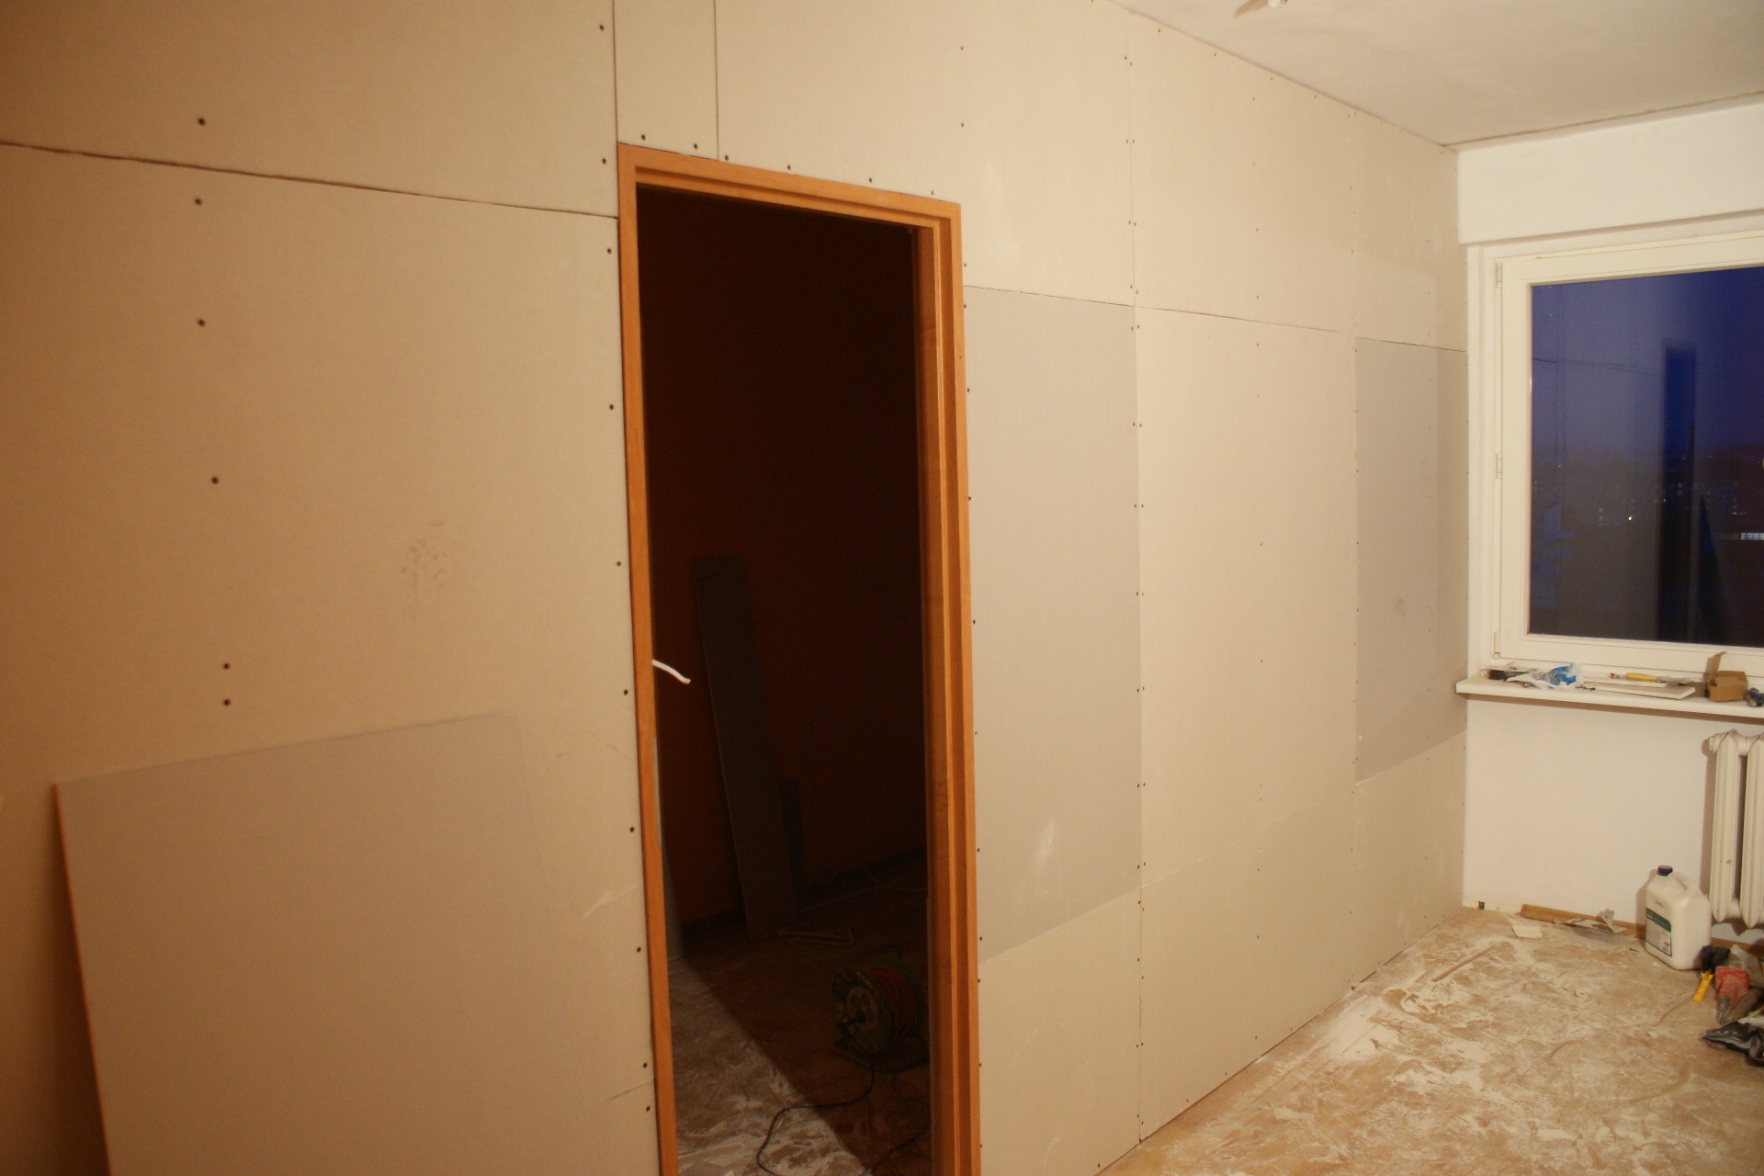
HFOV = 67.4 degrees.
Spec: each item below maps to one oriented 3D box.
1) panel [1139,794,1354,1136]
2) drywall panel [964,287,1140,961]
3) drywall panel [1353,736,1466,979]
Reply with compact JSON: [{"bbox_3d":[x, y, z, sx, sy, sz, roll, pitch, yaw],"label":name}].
[{"bbox_3d":[1.019,0.965,3.528,0.013,0.641,1.198,3,7,43],"label":"panel"},{"bbox_3d":[0.370,0.061,2.783,0.013,1.331,0.612,3,7,43],"label":"drywall panel"},{"bbox_3d":[1.744,0.873,4.295,0.013,0.641,0.921,3,7,43],"label":"drywall panel"}]

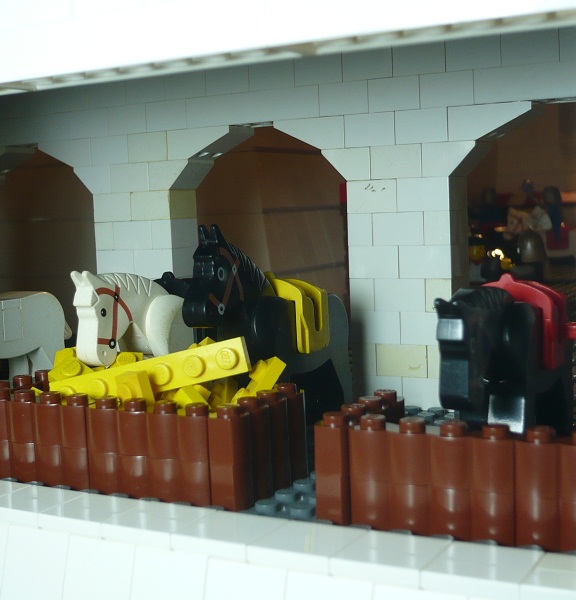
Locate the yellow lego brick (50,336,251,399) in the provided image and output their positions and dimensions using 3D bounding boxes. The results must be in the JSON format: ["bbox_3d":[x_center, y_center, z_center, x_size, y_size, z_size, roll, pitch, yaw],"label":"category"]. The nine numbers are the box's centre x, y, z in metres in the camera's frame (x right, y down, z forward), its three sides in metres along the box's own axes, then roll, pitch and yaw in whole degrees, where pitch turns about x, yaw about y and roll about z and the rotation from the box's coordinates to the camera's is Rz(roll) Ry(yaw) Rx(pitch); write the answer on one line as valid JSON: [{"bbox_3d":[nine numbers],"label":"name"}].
[{"bbox_3d":[-0.032,0.018,0.230,0.048,0.008,0.005,-14,-1,12],"label":"yellow lego brick"}]

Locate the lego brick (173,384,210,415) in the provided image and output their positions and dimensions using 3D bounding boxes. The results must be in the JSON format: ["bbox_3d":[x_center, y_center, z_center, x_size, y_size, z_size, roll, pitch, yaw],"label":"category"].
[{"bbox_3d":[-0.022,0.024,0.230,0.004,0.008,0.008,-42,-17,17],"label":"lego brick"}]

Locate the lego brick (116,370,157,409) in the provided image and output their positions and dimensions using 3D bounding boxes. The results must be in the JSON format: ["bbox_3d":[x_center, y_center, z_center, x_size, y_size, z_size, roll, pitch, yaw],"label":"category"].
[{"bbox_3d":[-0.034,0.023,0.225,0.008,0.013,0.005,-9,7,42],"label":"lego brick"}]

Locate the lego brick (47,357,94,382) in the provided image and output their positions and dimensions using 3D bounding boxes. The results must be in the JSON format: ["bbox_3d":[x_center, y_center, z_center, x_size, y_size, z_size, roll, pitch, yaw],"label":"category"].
[{"bbox_3d":[-0.053,0.021,0.252,0.015,0.005,0.008,33,52,15],"label":"lego brick"}]

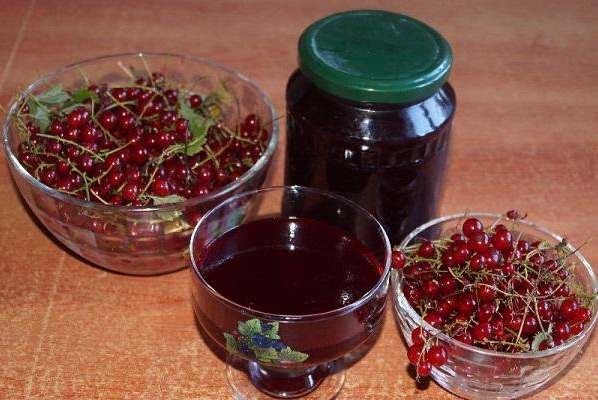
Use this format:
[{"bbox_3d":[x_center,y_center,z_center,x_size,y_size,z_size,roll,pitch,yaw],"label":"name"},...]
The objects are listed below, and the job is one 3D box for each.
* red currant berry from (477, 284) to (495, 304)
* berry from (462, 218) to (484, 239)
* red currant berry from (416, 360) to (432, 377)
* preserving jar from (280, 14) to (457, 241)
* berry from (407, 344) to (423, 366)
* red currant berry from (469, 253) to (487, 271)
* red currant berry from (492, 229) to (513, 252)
[{"bbox_3d":[0.102,0.051,0.471,0.010,0.010,0.010,2,40,0],"label":"red currant berry"},{"bbox_3d":[0.099,0.016,0.496,0.011,0.011,0.011,2,40,0],"label":"berry"},{"bbox_3d":[0.065,0.087,0.450,0.009,0.009,0.009,2,40,0],"label":"red currant berry"},{"bbox_3d":[0.042,-0.024,0.522,0.096,0.154,0.096,1,40,-1],"label":"preserving jar"},{"bbox_3d":[0.061,0.081,0.453,0.010,0.010,0.010,2,40,0],"label":"berry"},{"bbox_3d":[0.100,0.034,0.484,0.010,0.010,0.010,2,40,0],"label":"red currant berry"},{"bbox_3d":[0.114,0.023,0.486,0.011,0.011,0.011,2,40,0],"label":"red currant berry"}]

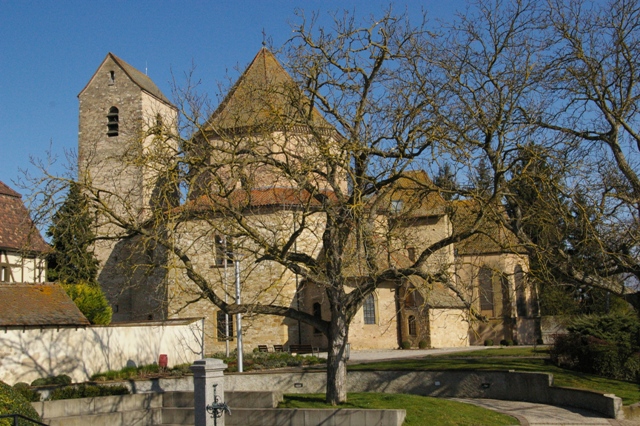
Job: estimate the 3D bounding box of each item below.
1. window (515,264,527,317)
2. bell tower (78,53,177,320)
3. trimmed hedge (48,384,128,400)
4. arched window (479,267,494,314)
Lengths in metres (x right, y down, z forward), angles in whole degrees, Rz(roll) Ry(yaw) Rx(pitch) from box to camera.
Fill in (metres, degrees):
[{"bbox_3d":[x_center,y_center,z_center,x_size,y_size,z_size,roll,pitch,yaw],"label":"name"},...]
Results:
[{"bbox_3d":[14.145,5.483,57.600,1.000,3.600,0.300,2,-9,-29],"label":"window"},{"bbox_3d":[-16.129,-0.619,69.279,6.100,24.750,6.500,-4,-8,16],"label":"bell tower"},{"bbox_3d":[-7.812,6.134,27.700,2.650,0.460,0.500,2,-9,-26],"label":"trimmed hedge"},{"bbox_3d":[11.694,5.443,57.400,1.020,3.450,0.300,-4,-8,16],"label":"arched window"}]

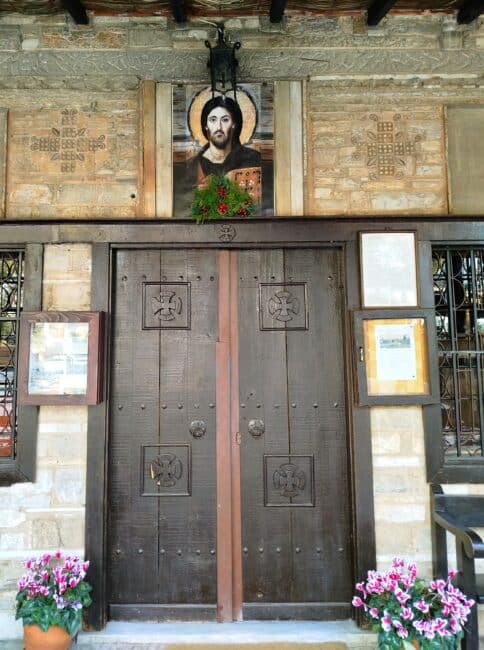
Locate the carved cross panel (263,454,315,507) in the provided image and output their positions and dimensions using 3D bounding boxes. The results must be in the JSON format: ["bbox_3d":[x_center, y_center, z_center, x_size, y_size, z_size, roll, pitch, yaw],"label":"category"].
[{"bbox_3d":[0.261,0.851,2.451,0.279,0.281,0.040,-1,-5,0],"label":"carved cross panel"}]

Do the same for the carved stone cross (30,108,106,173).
[{"bbox_3d":[-1.010,-1.071,2.611,0.438,0.386,0.040,-1,-5,0],"label":"carved stone cross"}]

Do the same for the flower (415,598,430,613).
[{"bbox_3d":[0.766,1.197,1.914,0.068,0.060,0.055,-1,-5,0],"label":"flower"}]

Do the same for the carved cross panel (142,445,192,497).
[{"bbox_3d":[-0.413,0.795,2.455,0.280,0.277,0.040,-1,-5,0],"label":"carved cross panel"}]

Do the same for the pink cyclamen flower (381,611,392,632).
[{"bbox_3d":[0.607,1.241,1.885,0.044,0.091,0.045,-1,-5,0],"label":"pink cyclamen flower"}]

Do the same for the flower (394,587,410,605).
[{"bbox_3d":[0.686,1.161,1.917,0.066,0.075,0.055,-1,-5,0],"label":"flower"}]

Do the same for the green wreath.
[{"bbox_3d":[-0.101,-0.703,2.487,0.362,0.291,0.140,-1,-5,0],"label":"green wreath"}]

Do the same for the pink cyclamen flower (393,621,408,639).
[{"bbox_3d":[0.660,1.264,1.865,0.062,0.072,0.050,-1,-5,0],"label":"pink cyclamen flower"}]

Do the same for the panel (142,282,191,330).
[{"bbox_3d":[-0.425,-0.105,2.541,0.275,0.274,0.040,-1,-5,0],"label":"panel"}]

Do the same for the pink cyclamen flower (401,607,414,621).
[{"bbox_3d":[0.697,1.216,1.892,0.059,0.052,0.055,-1,-5,0],"label":"pink cyclamen flower"}]

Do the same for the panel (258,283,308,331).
[{"bbox_3d":[0.240,-0.101,2.541,0.276,0.275,0.040,-1,-5,0],"label":"panel"}]

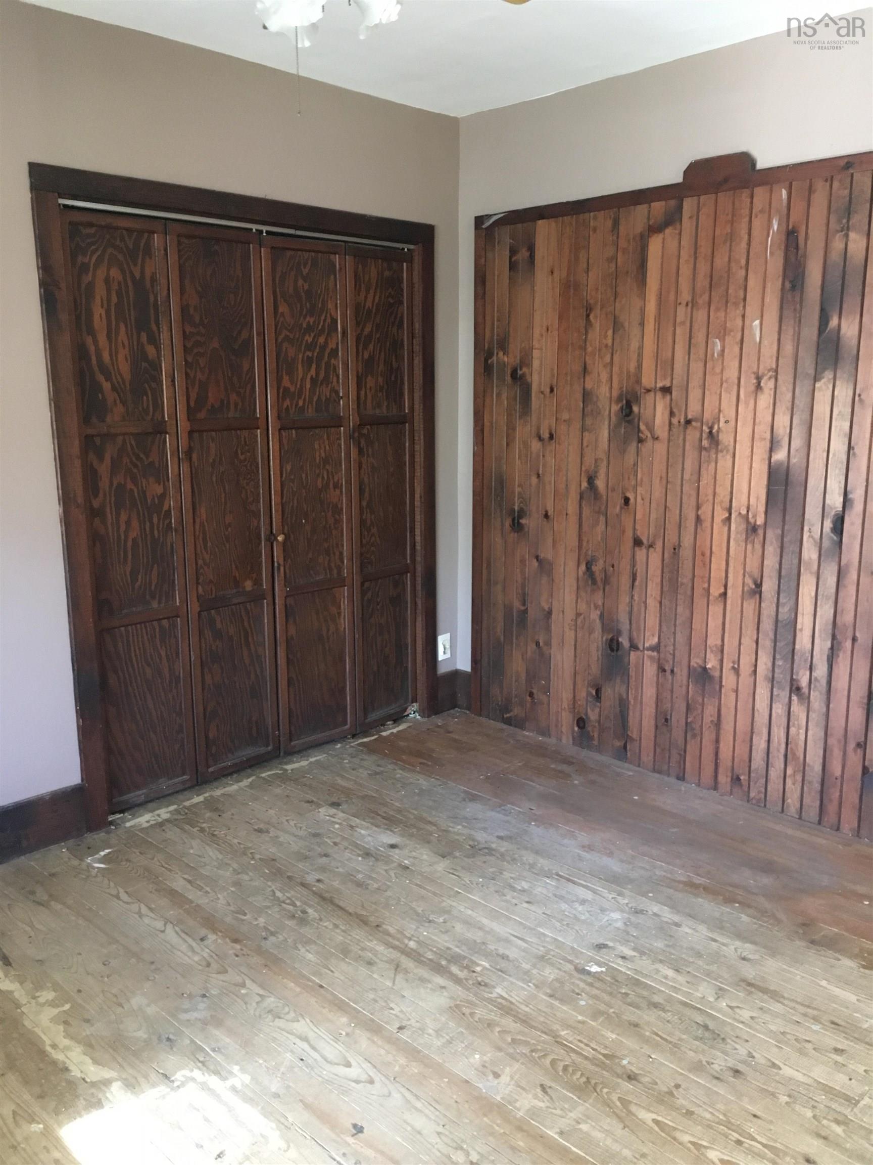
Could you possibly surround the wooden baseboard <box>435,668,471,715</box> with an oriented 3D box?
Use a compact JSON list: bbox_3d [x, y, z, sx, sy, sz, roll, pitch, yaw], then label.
[{"bbox_3d":[0.081,0.509,4.435,0.115,0.183,0.156,11,16,44],"label":"wooden baseboard"}]

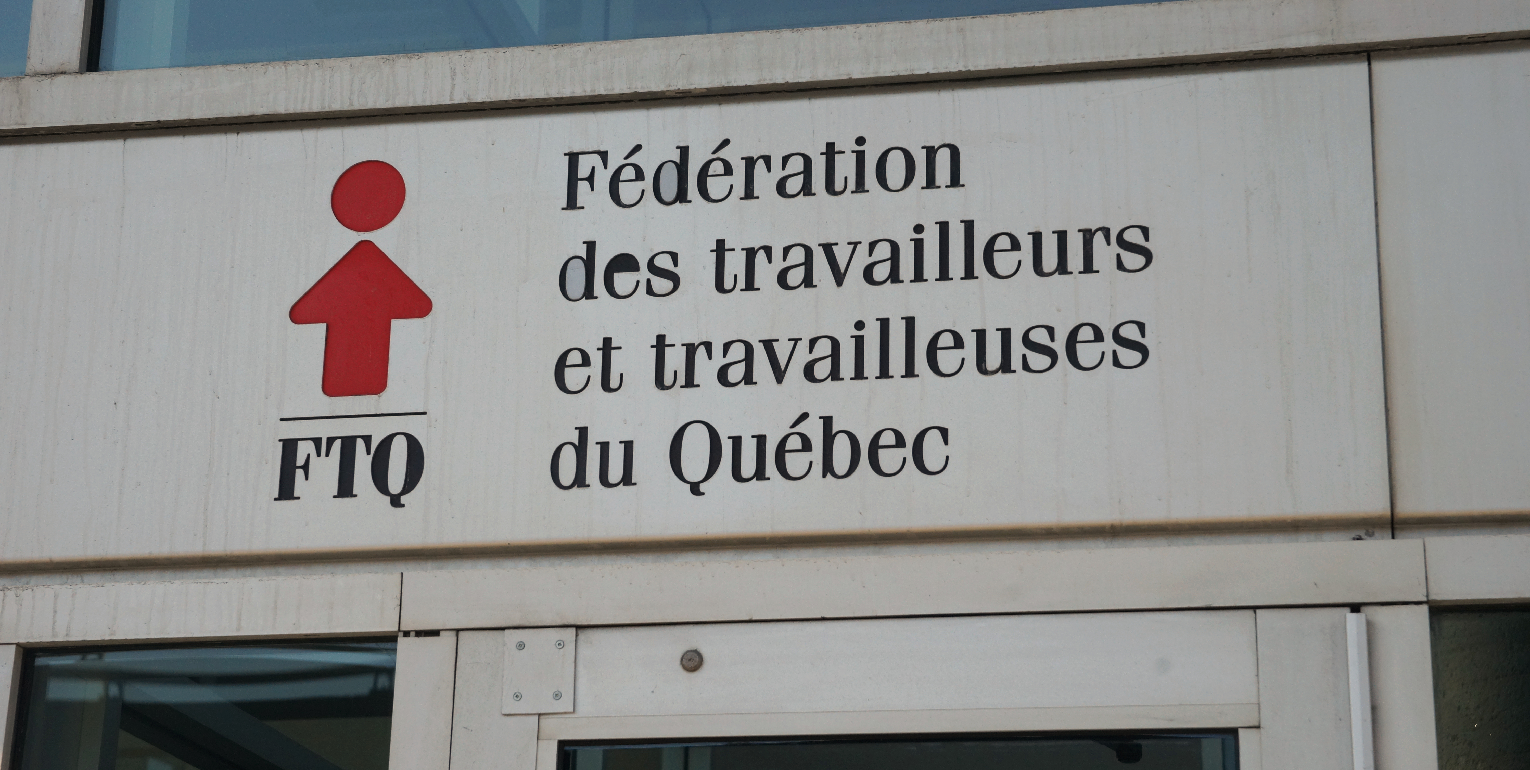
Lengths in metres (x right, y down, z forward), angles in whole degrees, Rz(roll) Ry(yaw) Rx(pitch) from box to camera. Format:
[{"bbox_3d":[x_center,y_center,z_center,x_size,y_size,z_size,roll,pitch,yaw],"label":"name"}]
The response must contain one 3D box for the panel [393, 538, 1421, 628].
[{"bbox_3d":[0.139,0.213,3.045,1.050,0.065,0.050,-2,-20,11],"label":"panel"}]

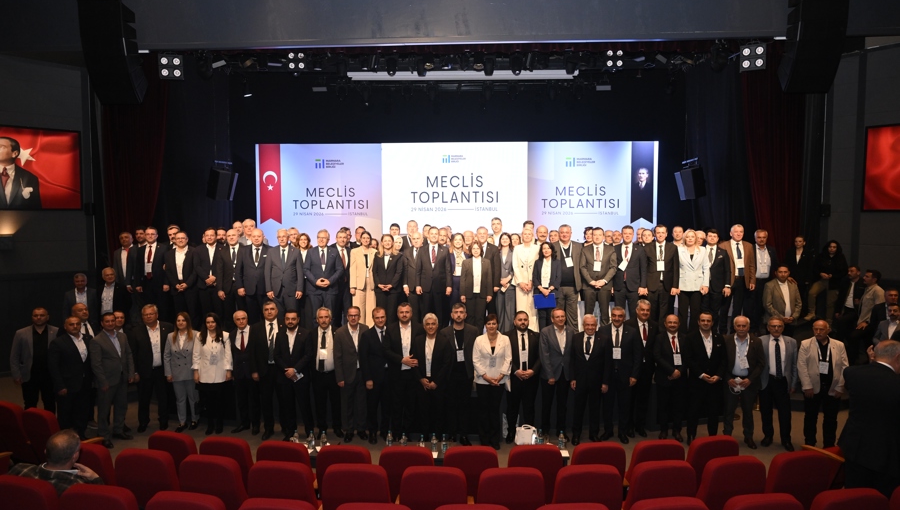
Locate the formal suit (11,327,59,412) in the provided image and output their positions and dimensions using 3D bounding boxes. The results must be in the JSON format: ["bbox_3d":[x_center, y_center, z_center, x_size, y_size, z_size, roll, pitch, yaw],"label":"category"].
[{"bbox_3d":[-5.692,1.675,8.179,0.570,1.498,0.340,-3,5,-36],"label":"formal suit"}]

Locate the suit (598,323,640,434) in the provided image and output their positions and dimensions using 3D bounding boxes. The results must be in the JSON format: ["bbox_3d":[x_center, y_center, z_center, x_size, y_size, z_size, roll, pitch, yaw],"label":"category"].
[{"bbox_3d":[2.181,1.607,7.720,0.530,1.490,0.330,0,4,6],"label":"suit"}]

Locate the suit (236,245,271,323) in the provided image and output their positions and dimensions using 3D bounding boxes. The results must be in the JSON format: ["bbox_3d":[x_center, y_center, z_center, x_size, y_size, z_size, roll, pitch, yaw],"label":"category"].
[{"bbox_3d":[-3.430,0.503,10.480,0.570,1.444,0.330,-1,4,-20],"label":"suit"}]

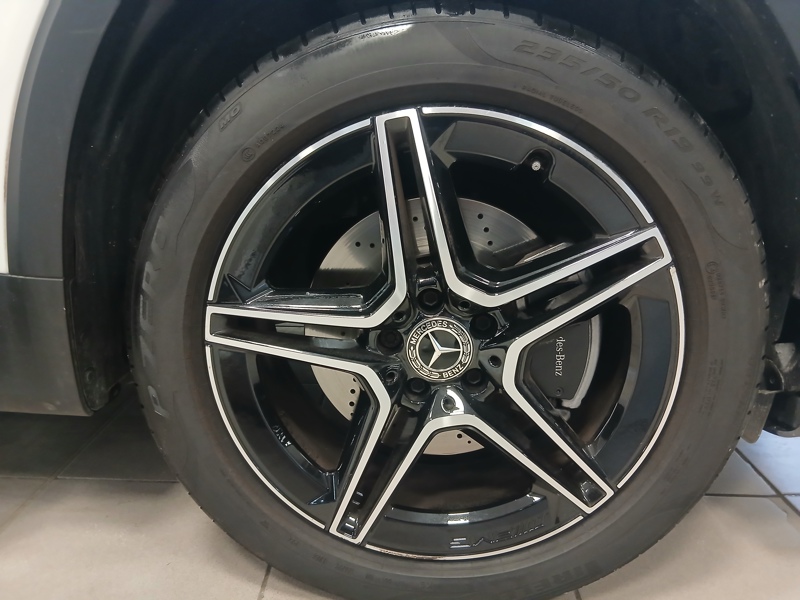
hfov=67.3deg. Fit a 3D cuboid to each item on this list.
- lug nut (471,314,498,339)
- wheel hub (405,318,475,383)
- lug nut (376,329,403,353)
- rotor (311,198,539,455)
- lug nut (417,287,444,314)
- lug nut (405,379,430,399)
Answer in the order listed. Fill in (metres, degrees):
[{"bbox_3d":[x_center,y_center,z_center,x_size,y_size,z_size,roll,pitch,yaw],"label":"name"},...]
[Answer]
[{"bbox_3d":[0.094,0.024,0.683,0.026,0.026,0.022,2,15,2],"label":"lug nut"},{"bbox_3d":[0.045,0.053,0.686,0.075,0.075,0.025,2,15,2],"label":"wheel hub"},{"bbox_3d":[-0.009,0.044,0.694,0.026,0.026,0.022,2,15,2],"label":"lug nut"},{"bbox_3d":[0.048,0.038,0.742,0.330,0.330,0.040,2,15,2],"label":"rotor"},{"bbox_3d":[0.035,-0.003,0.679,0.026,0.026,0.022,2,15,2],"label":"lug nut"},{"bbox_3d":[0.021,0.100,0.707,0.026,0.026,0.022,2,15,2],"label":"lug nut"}]

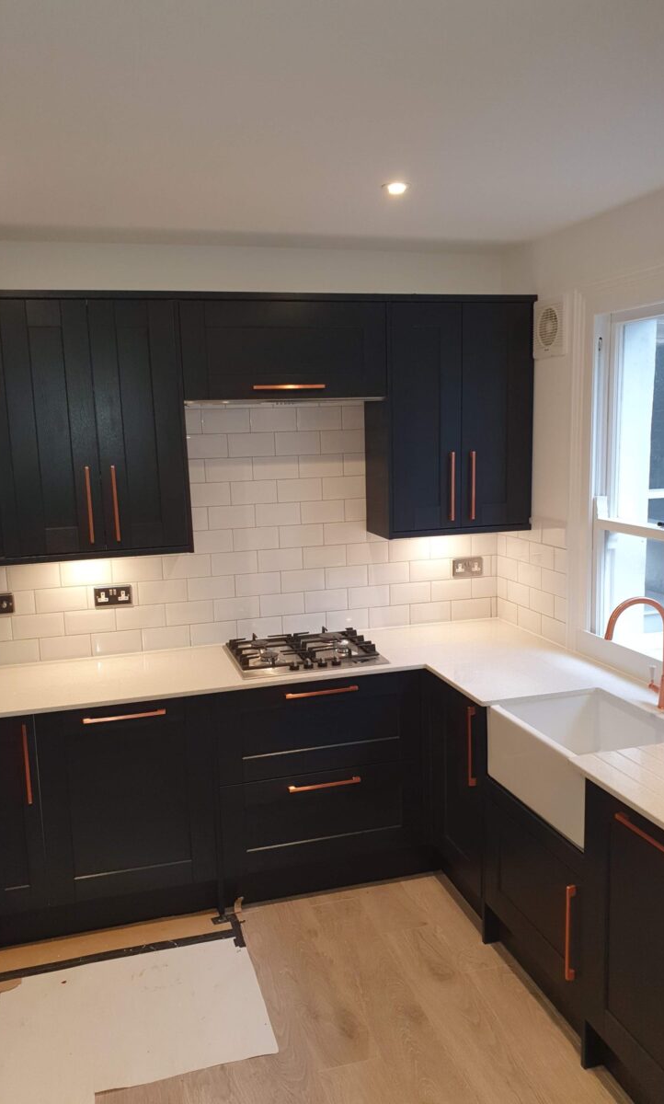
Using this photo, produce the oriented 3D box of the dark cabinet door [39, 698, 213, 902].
[{"bbox_3d":[-0.725,0.880,2.972,0.596,0.714,0.025,-4,8,-16],"label":"dark cabinet door"}]

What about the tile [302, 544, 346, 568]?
[{"bbox_3d":[-0.033,0.021,3.650,0.199,0.097,0.010,-4,8,-16],"label":"tile"}]

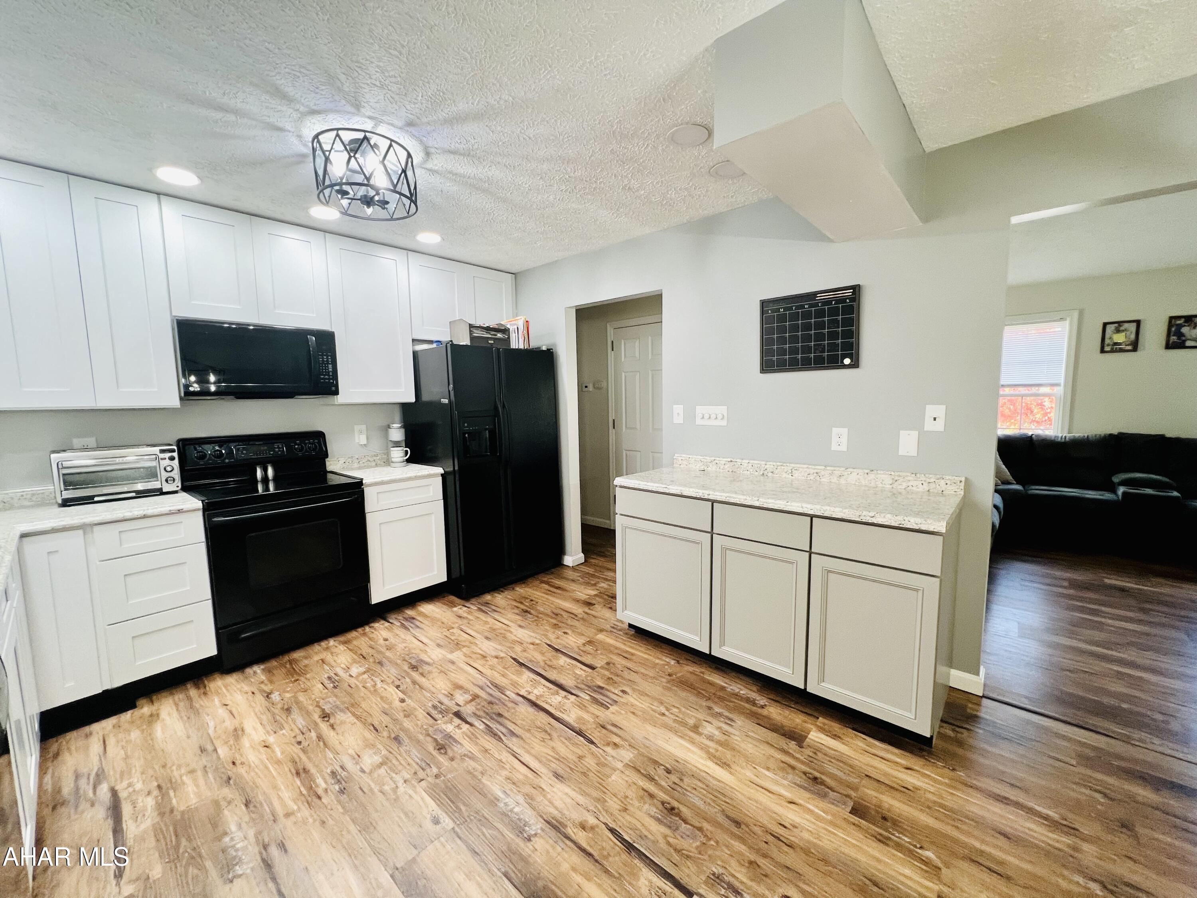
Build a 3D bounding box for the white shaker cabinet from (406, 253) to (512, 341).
[{"bbox_3d":[-1.157,-1.150,3.678,0.325,0.607,0.916,5,8,44],"label":"white shaker cabinet"}]

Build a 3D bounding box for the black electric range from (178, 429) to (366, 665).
[{"bbox_3d":[-1.938,0.529,2.755,0.660,1.180,0.758,5,8,44],"label":"black electric range"}]

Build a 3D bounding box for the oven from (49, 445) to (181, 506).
[{"bbox_3d":[-2.510,0.125,2.369,0.295,0.258,0.424,5,8,44],"label":"oven"}]

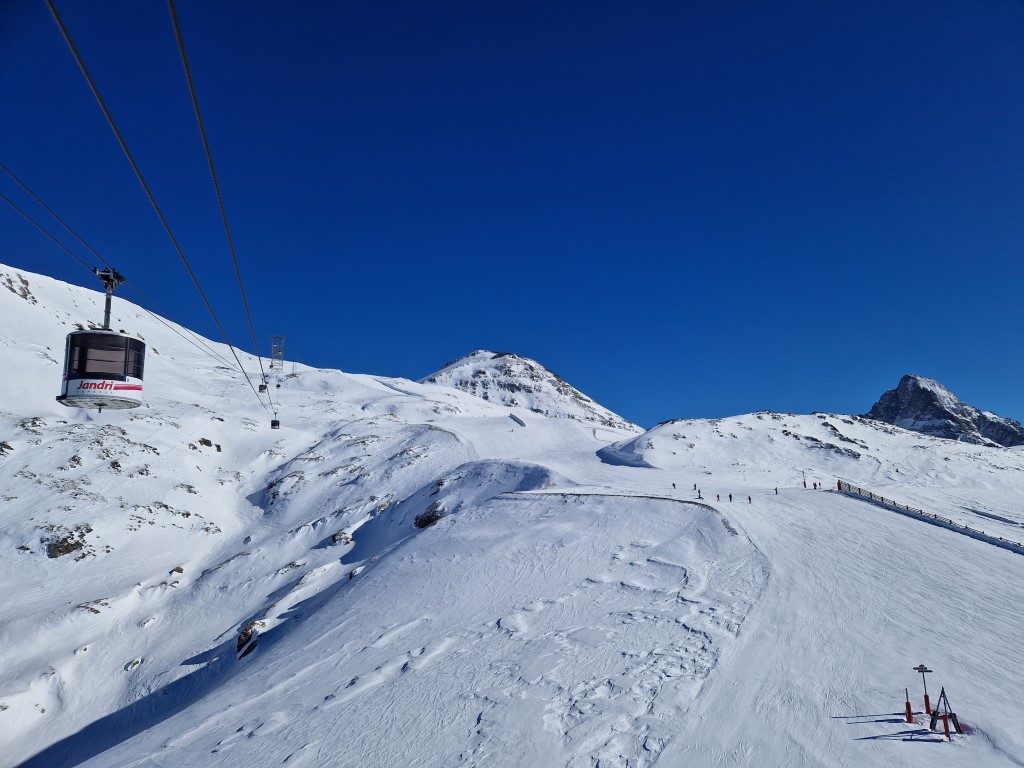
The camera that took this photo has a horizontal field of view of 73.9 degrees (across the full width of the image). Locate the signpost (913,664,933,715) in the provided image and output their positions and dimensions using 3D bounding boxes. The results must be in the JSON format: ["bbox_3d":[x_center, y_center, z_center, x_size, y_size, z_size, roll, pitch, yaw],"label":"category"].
[{"bbox_3d":[39.137,28.872,64.353,1.750,4.396,0.400,-3,-9,6],"label":"signpost"}]

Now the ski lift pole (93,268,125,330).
[{"bbox_3d":[-15.715,-3.252,26.500,0.800,2.400,1.300,1,-11,-19],"label":"ski lift pole"}]

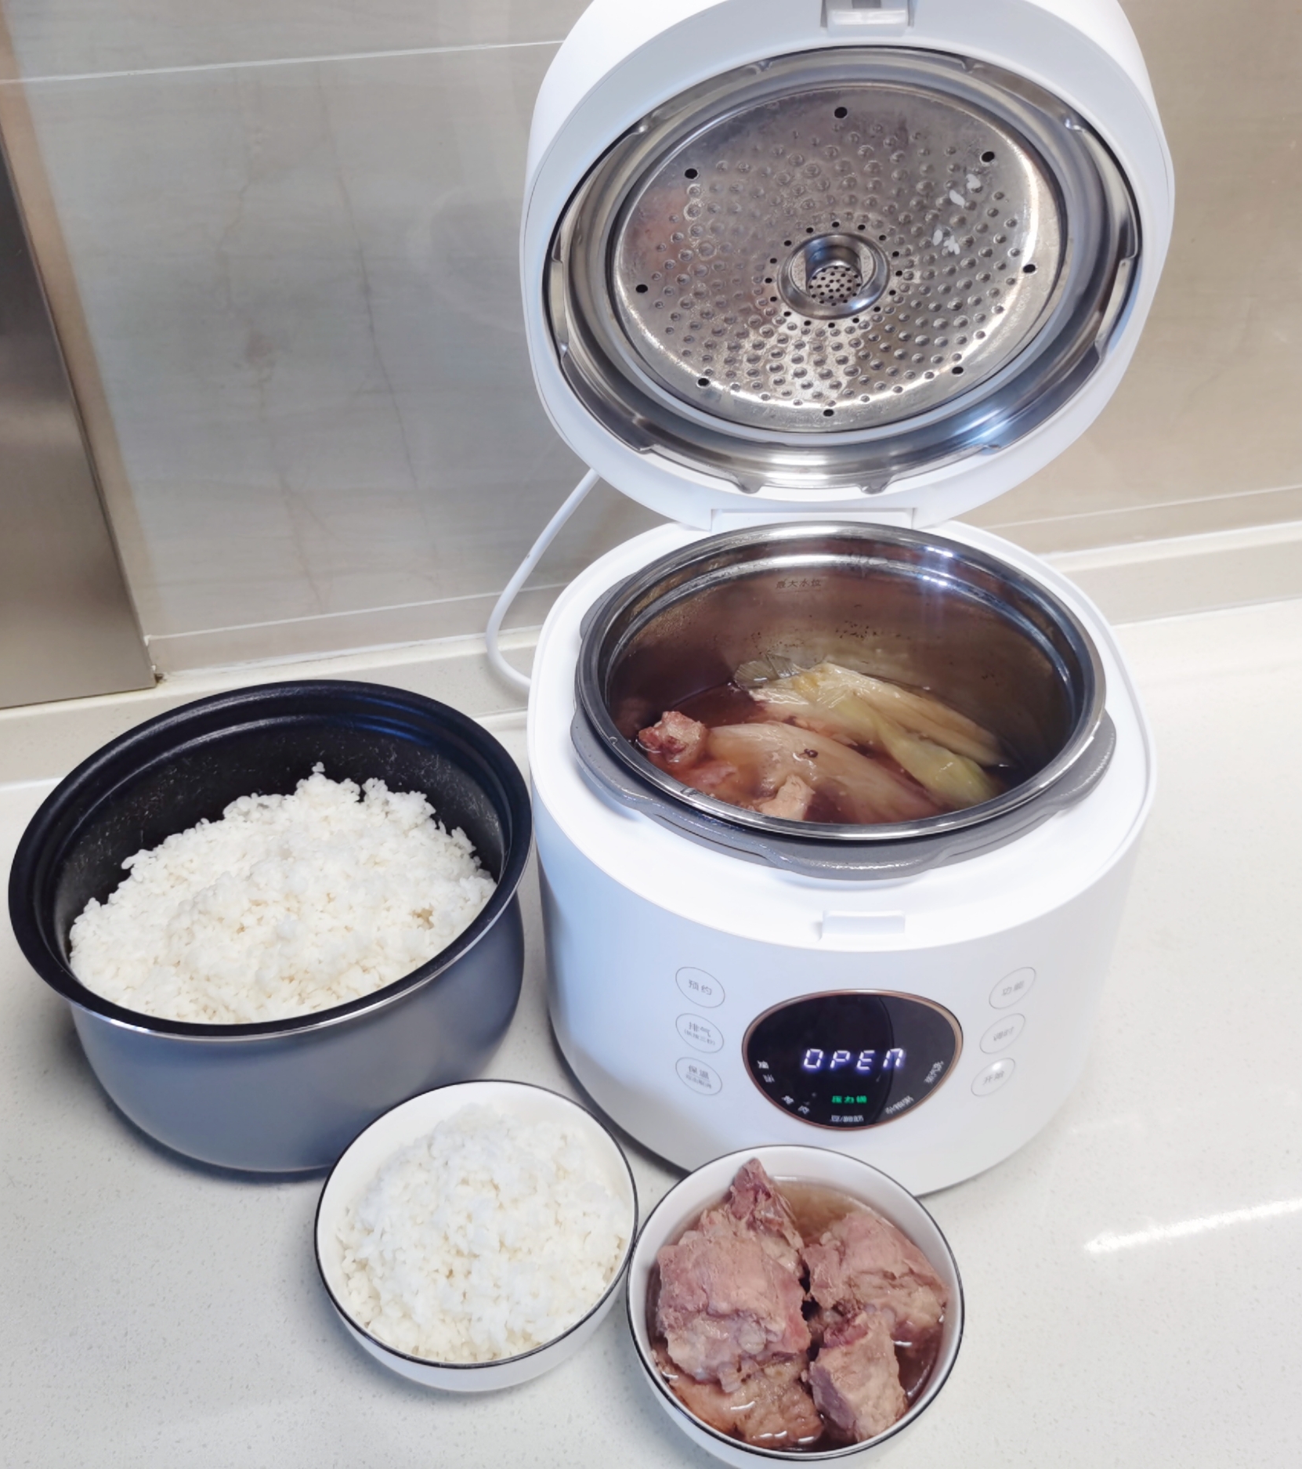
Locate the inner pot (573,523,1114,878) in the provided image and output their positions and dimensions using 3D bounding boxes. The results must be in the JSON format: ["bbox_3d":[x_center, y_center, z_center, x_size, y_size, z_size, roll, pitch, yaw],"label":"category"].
[{"bbox_3d":[0.080,0.019,0.688,0.225,0.132,0.225,0,40,0],"label":"inner pot"}]

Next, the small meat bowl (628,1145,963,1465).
[{"bbox_3d":[0.054,0.231,0.591,0.124,0.063,0.124,0,40,0],"label":"small meat bowl"}]

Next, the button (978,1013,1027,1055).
[{"bbox_3d":[0.142,0.121,0.617,0.021,0.021,0.003,-18,43,-20],"label":"button"}]

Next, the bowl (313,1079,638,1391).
[{"bbox_3d":[-0.069,0.213,0.621,0.124,0.063,0.124,0,40,0],"label":"bowl"}]

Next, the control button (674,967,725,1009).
[{"bbox_3d":[0.020,0.099,0.599,0.021,0.021,0.003,18,43,20],"label":"control button"}]

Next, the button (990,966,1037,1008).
[{"bbox_3d":[0.142,0.099,0.599,0.021,0.021,0.003,-18,43,-20],"label":"button"}]

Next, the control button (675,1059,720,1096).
[{"bbox_3d":[0.020,0.142,0.634,0.021,0.021,0.003,18,43,20],"label":"control button"}]

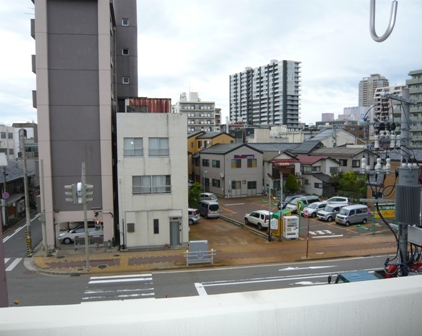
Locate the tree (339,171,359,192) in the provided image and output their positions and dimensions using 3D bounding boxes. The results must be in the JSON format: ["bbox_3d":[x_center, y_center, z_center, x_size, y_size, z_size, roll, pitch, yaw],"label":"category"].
[{"bbox_3d":[21.918,2.521,57.816,2.900,3.800,2.800,0,4,0],"label":"tree"}]

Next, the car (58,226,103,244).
[{"bbox_3d":[-11.011,5.664,31.854,4.400,1.520,1.700,-1,4,-9],"label":"car"}]

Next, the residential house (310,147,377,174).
[{"bbox_3d":[24.501,0.127,67.677,6.600,7.200,10.500,-2,4,-26],"label":"residential house"}]

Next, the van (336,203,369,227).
[{"bbox_3d":[14.882,4.941,38.267,3.400,1.850,1.480,-2,4,-24],"label":"van"}]

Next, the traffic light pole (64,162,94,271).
[{"bbox_3d":[-8.877,3.299,24.577,1.800,7.200,0.700,-1,4,-10],"label":"traffic light pole"}]

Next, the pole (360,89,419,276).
[{"bbox_3d":[5.339,2.663,11.109,1.600,10.100,1.000,1,4,15],"label":"pole"}]

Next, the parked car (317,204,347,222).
[{"bbox_3d":[13.808,4.899,40.509,3.850,1.660,1.680,-2,4,-24],"label":"parked car"}]

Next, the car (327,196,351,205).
[{"bbox_3d":[16.082,4.464,46.820,4.400,1.500,1.700,-1,4,-10],"label":"car"}]

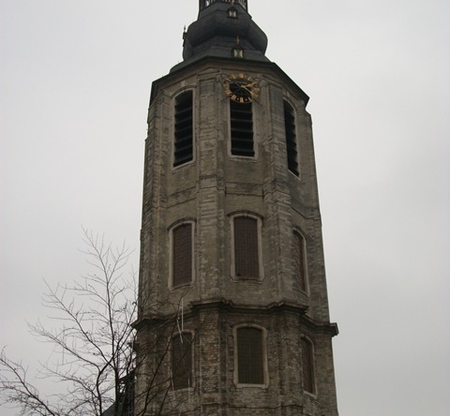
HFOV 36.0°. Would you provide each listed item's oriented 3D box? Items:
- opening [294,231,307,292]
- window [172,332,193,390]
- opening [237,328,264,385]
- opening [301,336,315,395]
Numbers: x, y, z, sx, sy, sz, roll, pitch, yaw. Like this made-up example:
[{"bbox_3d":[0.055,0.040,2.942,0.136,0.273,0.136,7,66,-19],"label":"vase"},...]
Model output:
[{"bbox_3d":[3.873,2.786,36.582,0.300,3.383,1.198,-19,-33,30],"label":"opening"},{"bbox_3d":[-1.983,7.253,32.896,1.176,2.712,0.300,-19,-32,30],"label":"window"},{"bbox_3d":[1.207,6.905,32.399,1.245,2.686,0.300,4,-29,-9],"label":"opening"},{"bbox_3d":[3.894,7.640,33.875,0.300,2.712,1.176,-19,-32,30],"label":"opening"}]

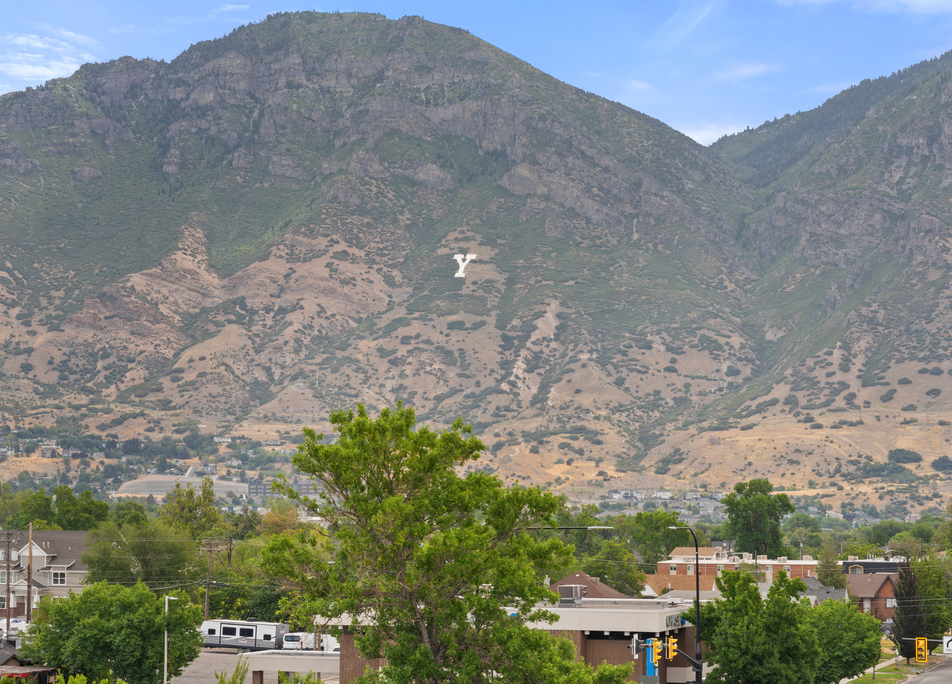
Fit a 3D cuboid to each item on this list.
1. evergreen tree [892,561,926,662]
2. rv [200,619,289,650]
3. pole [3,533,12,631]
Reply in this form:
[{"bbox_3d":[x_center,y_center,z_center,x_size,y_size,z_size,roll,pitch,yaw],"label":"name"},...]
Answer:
[{"bbox_3d":[39.762,24.843,182.511,3.300,9.690,3.300,0,-5,0],"label":"evergreen tree"},{"bbox_3d":[-23.200,29.290,198.790,9.400,3.300,2.550,-3,-6,29],"label":"rv"},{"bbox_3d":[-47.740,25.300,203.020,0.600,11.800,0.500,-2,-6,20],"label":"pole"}]

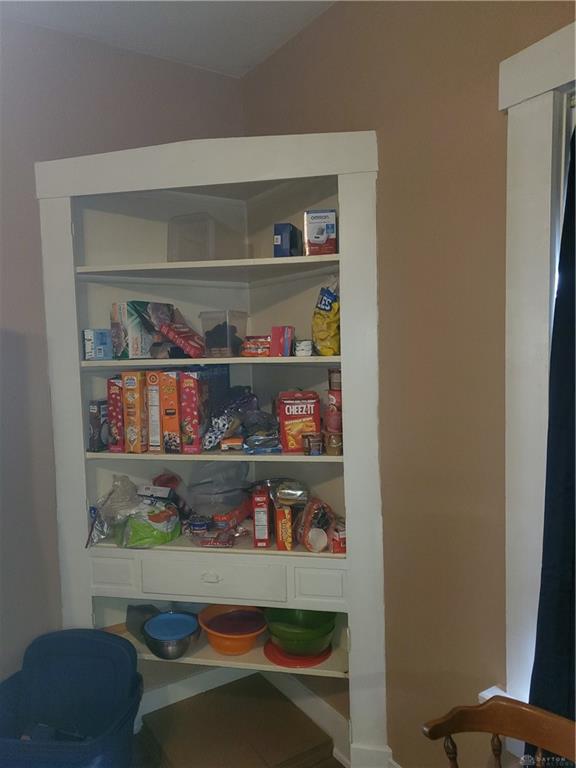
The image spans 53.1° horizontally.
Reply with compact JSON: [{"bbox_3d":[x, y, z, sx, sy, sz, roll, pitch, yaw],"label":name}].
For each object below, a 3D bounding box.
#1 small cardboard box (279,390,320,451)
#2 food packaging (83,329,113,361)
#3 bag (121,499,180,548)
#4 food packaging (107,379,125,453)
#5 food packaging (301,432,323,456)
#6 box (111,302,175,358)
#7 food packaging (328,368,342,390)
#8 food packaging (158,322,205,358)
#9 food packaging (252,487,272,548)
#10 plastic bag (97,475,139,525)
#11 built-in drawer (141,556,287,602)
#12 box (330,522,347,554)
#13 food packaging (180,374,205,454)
[{"bbox_3d":[0.051,0.148,2.235,0.152,0.225,0.060,-1,4,7],"label":"small cardboard box"},{"bbox_3d":[-0.744,-0.152,2.258,0.045,0.122,0.130,-1,4,11],"label":"food packaging"},{"bbox_3d":[-0.553,0.565,2.342,0.205,0.145,0.170,-1,4,3],"label":"bag"},{"bbox_3d":[-0.678,0.122,2.396,0.064,0.293,0.195,-1,4,7],"label":"food packaging"},{"bbox_3d":[0.093,0.225,2.181,0.075,0.078,0.075,-2,4,0],"label":"food packaging"},{"bbox_3d":[-0.596,-0.218,2.402,0.217,0.223,0.120,-6,6,-44],"label":"box"},{"bbox_3d":[0.189,-0.016,2.153,0.075,0.076,0.075,-2,4,0],"label":"food packaging"},{"bbox_3d":[-0.403,-0.180,2.246,0.168,0.036,0.115,35,25,-1],"label":"food packaging"},{"bbox_3d":[-0.095,0.509,2.192,0.052,0.195,0.140,-1,4,5],"label":"food packaging"},{"bbox_3d":[-0.689,0.462,2.332,0.155,0.180,0.120,-2,4,-11],"label":"plastic bag"},{"bbox_3d":[-0.263,0.736,2.361,0.578,0.147,0.300,-1,4,11],"label":"built-in drawer"},{"bbox_3d":[0.190,0.571,2.157,0.064,0.112,0.050,-1,4,6],"label":"box"},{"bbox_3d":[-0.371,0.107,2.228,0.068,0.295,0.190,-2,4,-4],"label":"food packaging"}]

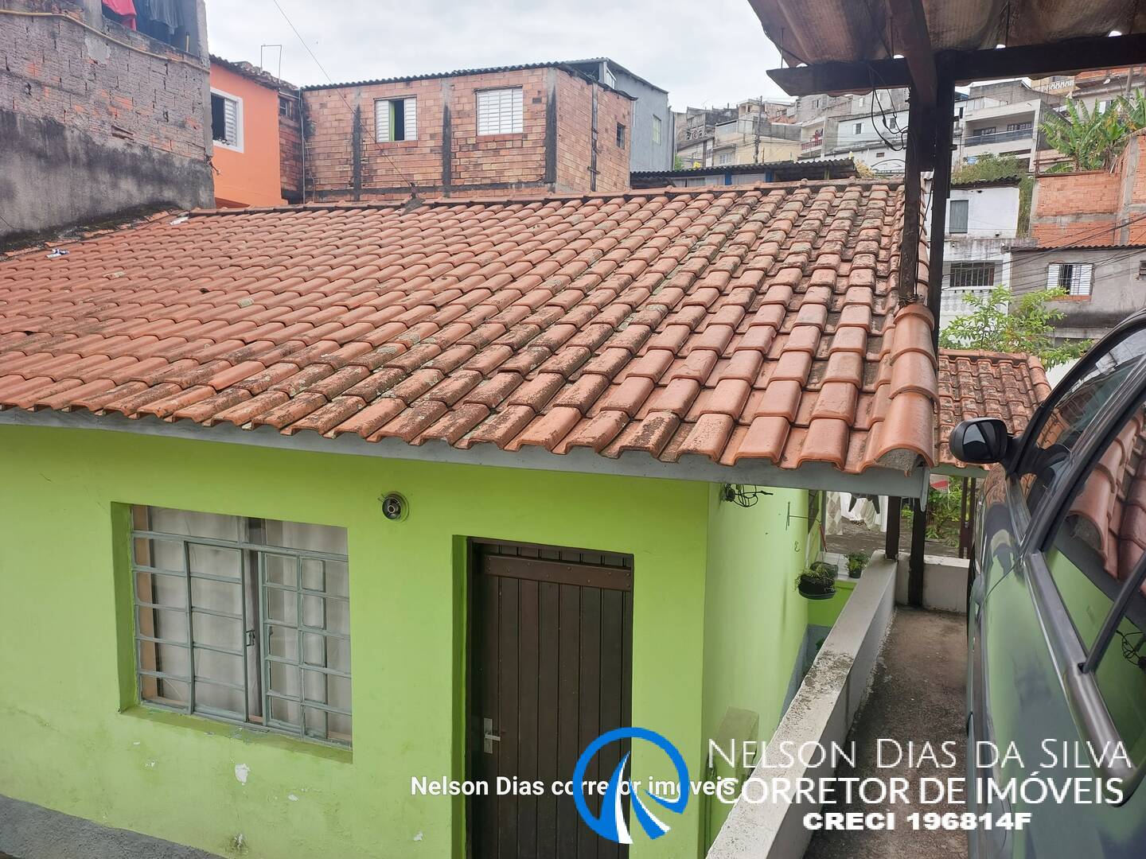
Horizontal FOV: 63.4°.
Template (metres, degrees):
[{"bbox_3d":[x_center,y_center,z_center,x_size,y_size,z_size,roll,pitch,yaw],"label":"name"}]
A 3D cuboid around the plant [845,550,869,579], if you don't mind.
[{"bbox_3d":[2.560,1.222,8.350,0.200,0.230,0.200,4,8,21],"label":"plant"}]

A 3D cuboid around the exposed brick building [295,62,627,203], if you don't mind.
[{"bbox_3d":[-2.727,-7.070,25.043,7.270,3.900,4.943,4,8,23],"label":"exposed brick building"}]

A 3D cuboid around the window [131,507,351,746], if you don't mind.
[{"bbox_3d":[-1.747,1.006,4.943,1.470,1.180,0.090,4,8,21],"label":"window"}]

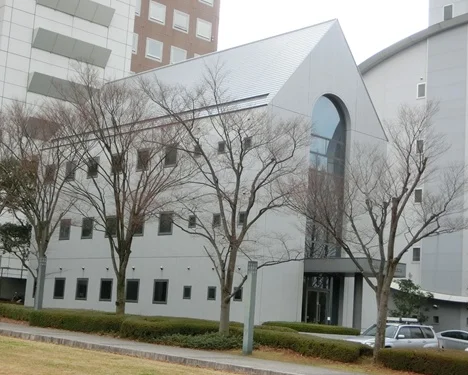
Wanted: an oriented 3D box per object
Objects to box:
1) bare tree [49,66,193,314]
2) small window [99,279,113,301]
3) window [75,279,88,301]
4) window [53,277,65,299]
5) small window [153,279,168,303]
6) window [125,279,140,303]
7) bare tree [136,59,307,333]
[{"bbox_3d":[-5.471,0.325,39.050,6.830,12.678,6.625,5,-9,-7],"label":"bare tree"},{"bbox_3d":[-7.759,6.195,49.883,0.150,1.372,1.282,12,-12,-42],"label":"small window"},{"bbox_3d":[-9.569,6.383,51.778,0.150,1.372,1.282,12,-12,-42],"label":"window"},{"bbox_3d":[-11.392,6.572,53.687,0.150,1.372,1.282,12,-12,-42],"label":"window"},{"bbox_3d":[-4.112,5.823,46.064,0.150,1.372,1.282,12,-12,-42],"label":"small window"},{"bbox_3d":[-5.949,6.016,47.987,0.150,1.372,1.282,12,-12,-42],"label":"window"},{"bbox_3d":[-0.475,0.553,33.744,6.943,11.495,6.734,4,-9,0],"label":"bare tree"}]

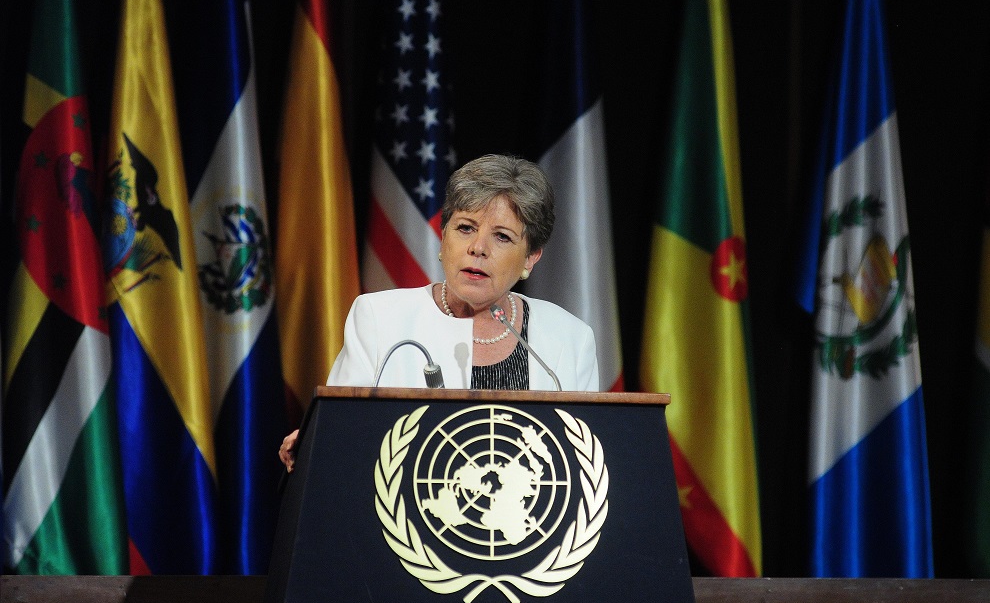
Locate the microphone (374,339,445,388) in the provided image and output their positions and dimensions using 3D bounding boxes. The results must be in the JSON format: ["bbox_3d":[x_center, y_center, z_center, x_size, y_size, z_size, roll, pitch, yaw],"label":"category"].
[{"bbox_3d":[-0.130,0.105,12.550,0.035,0.090,0.145,-3,-5,38],"label":"microphone"}]

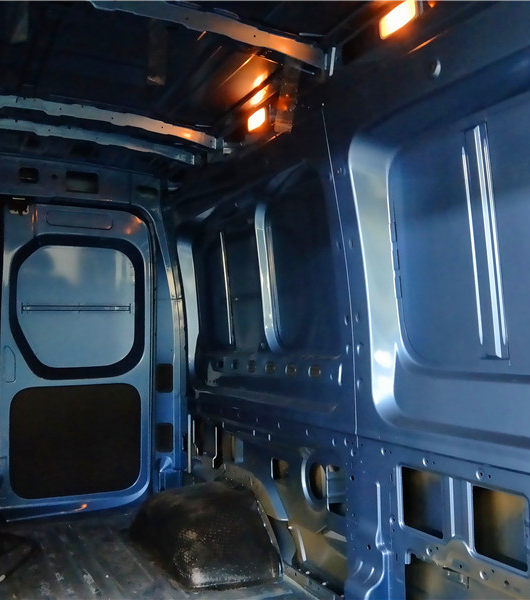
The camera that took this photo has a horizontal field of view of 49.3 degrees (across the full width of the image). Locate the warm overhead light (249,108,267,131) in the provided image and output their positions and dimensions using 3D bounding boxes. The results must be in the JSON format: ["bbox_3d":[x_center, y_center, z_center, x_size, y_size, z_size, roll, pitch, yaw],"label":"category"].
[{"bbox_3d":[-0.026,-0.642,2.052,0.028,0.050,0.120,-4,-1,-29],"label":"warm overhead light"}]

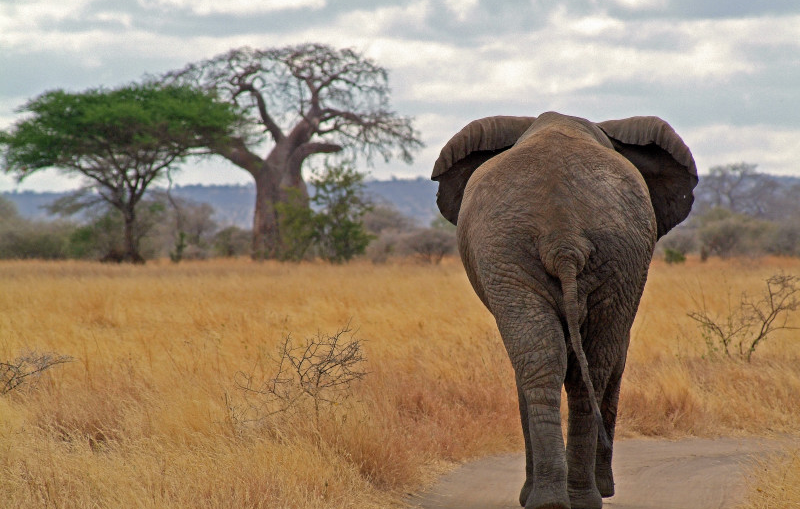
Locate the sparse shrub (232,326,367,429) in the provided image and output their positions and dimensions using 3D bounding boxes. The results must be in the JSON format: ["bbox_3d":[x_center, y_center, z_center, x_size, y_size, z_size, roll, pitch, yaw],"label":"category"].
[{"bbox_3d":[-0.904,1.155,60.000,1.220,1.040,1.050,0,0,0],"label":"sparse shrub"}]

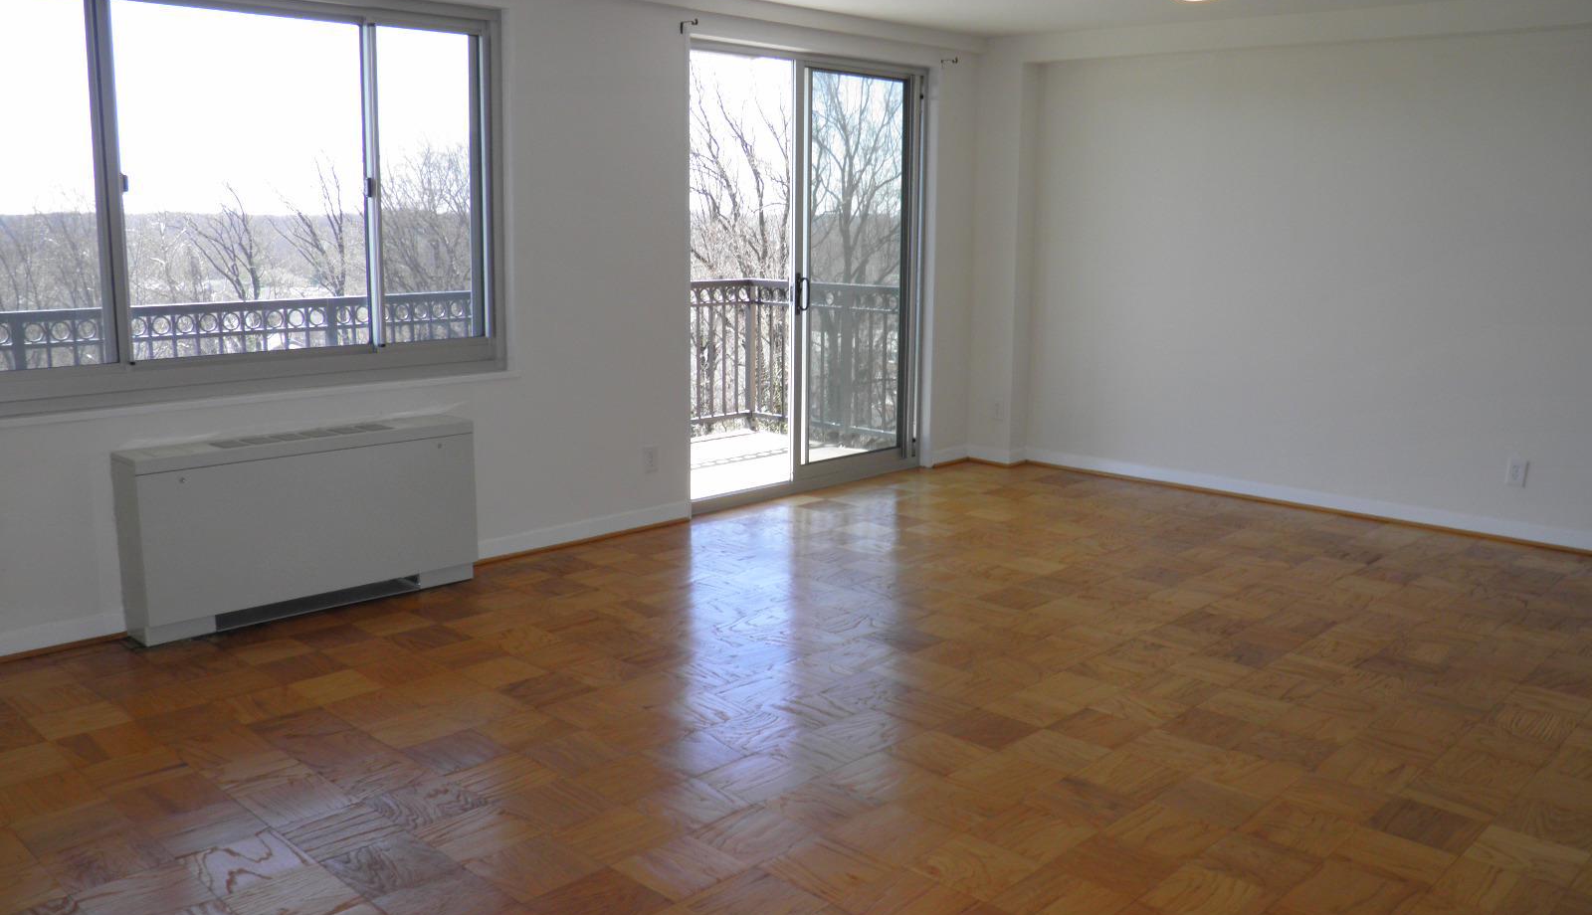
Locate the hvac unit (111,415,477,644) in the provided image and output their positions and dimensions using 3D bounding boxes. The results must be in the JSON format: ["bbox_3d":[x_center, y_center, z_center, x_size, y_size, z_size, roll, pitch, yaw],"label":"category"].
[{"bbox_3d":[-1.756,0.233,4.668,0.185,0.620,1.250,10,14,43],"label":"hvac unit"}]

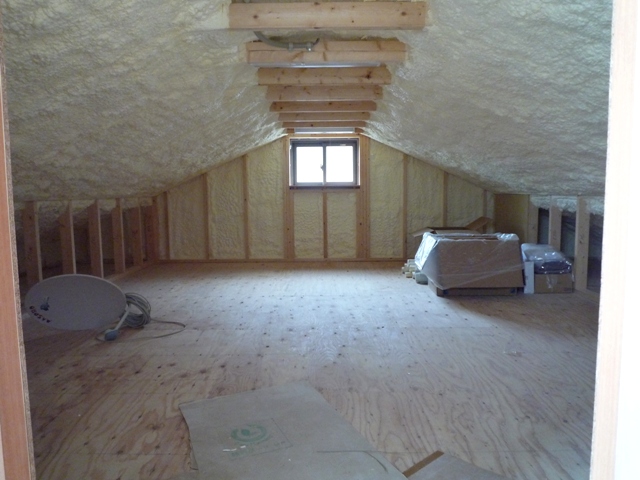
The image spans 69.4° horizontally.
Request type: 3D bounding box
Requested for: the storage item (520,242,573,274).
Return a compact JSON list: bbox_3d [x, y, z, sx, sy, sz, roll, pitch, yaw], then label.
[{"bbox_3d":[1.817,0.137,3.823,0.370,0.210,0.460,0,5,1],"label":"storage item"}]

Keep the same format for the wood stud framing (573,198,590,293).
[{"bbox_3d":[2.119,0.024,3.744,0.097,0.760,0.040,0,5,1],"label":"wood stud framing"}]

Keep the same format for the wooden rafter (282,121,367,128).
[{"bbox_3d":[0.041,-1.128,4.461,0.810,0.090,0.042,0,6,0],"label":"wooden rafter"}]

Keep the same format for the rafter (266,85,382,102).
[{"bbox_3d":[0.030,-0.986,3.103,0.780,0.100,0.042,0,6,0],"label":"rafter"}]

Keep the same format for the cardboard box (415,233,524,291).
[{"bbox_3d":[1.187,0.155,3.782,0.730,0.400,0.570,0,5,1],"label":"cardboard box"}]

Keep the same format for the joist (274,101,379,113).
[{"bbox_3d":[0.029,-1.032,3.556,0.800,0.098,0.042,0,6,0],"label":"joist"}]

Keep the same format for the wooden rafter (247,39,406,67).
[{"bbox_3d":[0.031,-0.889,2.200,0.765,0.104,0.044,0,6,0],"label":"wooden rafter"}]

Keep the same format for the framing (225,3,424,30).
[{"bbox_3d":[0.032,-0.963,1.989,0.850,0.107,0.038,0,5,1],"label":"framing"}]

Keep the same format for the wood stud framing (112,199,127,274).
[{"bbox_3d":[-1.984,-0.042,4.582,0.090,0.745,0.042,0,6,0],"label":"wood stud framing"}]

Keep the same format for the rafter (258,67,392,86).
[{"bbox_3d":[0.033,-1.031,2.907,0.840,0.106,0.037,0,5,1],"label":"rafter"}]

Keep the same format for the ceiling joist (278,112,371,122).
[{"bbox_3d":[0.038,-1.080,4.009,0.800,0.095,0.042,0,6,0],"label":"ceiling joist"}]

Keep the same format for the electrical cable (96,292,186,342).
[{"bbox_3d":[-0.993,0.428,2.660,0.400,0.170,0.460,0,5,1],"label":"electrical cable"}]

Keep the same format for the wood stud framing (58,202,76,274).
[{"bbox_3d":[-2.042,0.049,3.735,0.097,0.750,0.040,0,5,1],"label":"wood stud framing"}]

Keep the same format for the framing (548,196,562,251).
[{"bbox_3d":[2.147,-0.024,4.216,0.097,0.760,0.040,0,5,1],"label":"framing"}]

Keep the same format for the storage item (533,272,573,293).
[{"bbox_3d":[1.862,0.327,3.848,0.310,0.163,0.330,0,6,0],"label":"storage item"}]

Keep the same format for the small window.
[{"bbox_3d":[0.057,-0.875,5.267,0.780,0.565,0.090,0,6,0],"label":"small window"}]

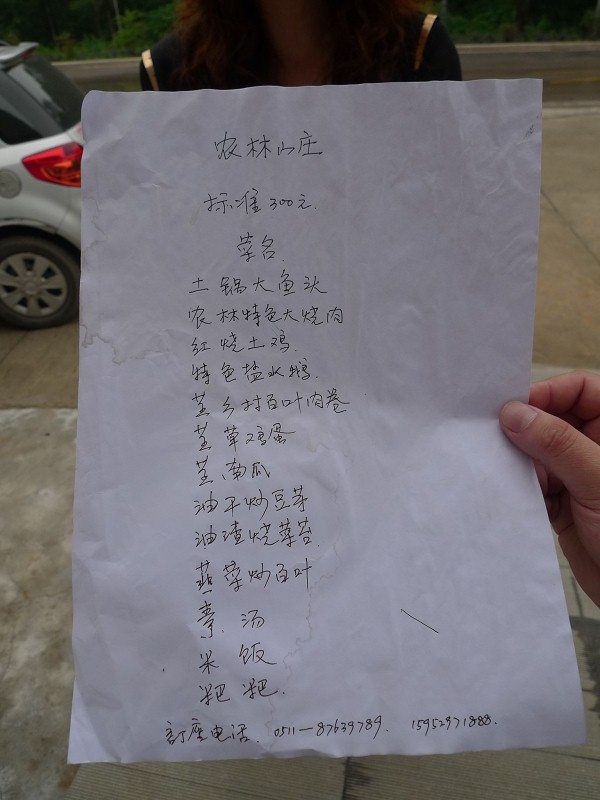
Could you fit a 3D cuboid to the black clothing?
[{"bbox_3d":[0.010,-0.260,0.860,0.430,0.550,0.250,3,37,8],"label":"black clothing"}]

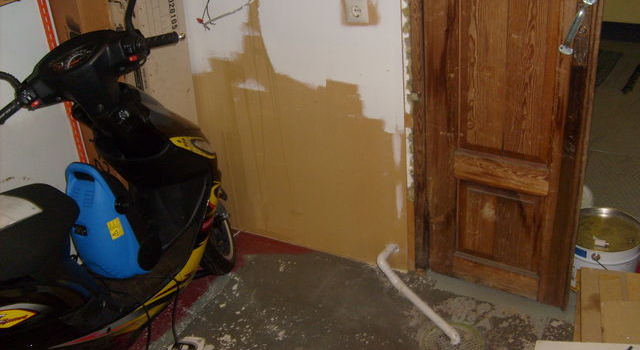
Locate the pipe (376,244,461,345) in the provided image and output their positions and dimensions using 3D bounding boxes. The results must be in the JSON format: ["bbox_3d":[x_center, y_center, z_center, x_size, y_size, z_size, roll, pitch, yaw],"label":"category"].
[{"bbox_3d":[0.353,0.438,2.398,0.105,0.119,0.507,-14,29,-16],"label":"pipe"}]

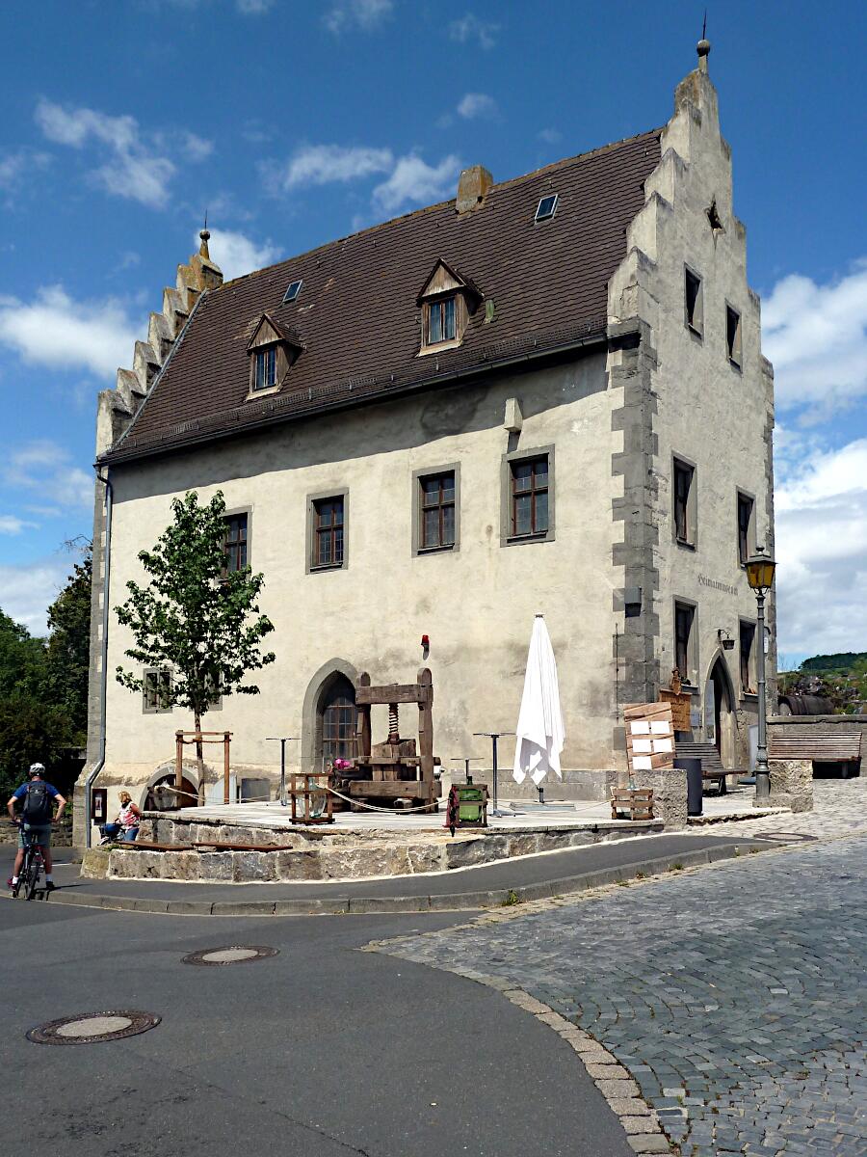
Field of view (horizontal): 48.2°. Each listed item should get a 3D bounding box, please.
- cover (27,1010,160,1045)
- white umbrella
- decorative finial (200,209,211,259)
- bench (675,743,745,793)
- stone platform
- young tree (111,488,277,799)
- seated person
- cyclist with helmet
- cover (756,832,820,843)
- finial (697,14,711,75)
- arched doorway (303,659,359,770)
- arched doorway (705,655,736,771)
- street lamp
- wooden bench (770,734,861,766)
[{"bbox_3d":[-2.062,2.723,5.880,0.770,0.040,0.770,-2,-10,0],"label":"cover"},{"bbox_3d":[1.645,1.915,15.100,0.780,2.750,0.750,0,-8,0],"label":"white umbrella"},{"bbox_3d":[-6.331,-9.517,26.800,0.290,1.450,0.290,-1,-10,0],"label":"decorative finial"},{"bbox_3d":[4.604,3.163,16.100,0.650,0.850,1.750,-7,-11,40],"label":"bench"},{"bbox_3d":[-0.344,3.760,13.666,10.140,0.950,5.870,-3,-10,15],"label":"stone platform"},{"bbox_3d":[-4.340,1.276,17.700,2.800,5.600,2.800,2,-8,-14],"label":"young tree"},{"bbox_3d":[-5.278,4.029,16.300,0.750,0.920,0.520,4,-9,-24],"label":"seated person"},{"bbox_3d":[-5.547,3.471,13.644,0.760,1.730,0.500,4,-10,-24],"label":"cyclist with helmet"},{"bbox_3d":[4.490,3.280,12.300,0.770,0.040,0.770,1,-8,0],"label":"cover"},{"bbox_3d":[5.740,-11.338,20.500,0.280,1.420,0.280,-1,-10,0],"label":"finial"},{"bbox_3d":[-1.843,2.913,19.200,1.750,2.600,0.320,-5,-10,33],"label":"arched doorway"},{"bbox_3d":[5.219,2.551,18.000,0.320,2.400,1.330,-7,-11,40],"label":"arched doorway"},{"bbox_3d":[5.122,1.404,15.100,0.480,3.950,0.480,-1,-10,0],"label":"street lamp"},{"bbox_3d":[7.513,3.468,19.000,1.720,0.870,0.650,-5,-10,33],"label":"wooden bench"}]

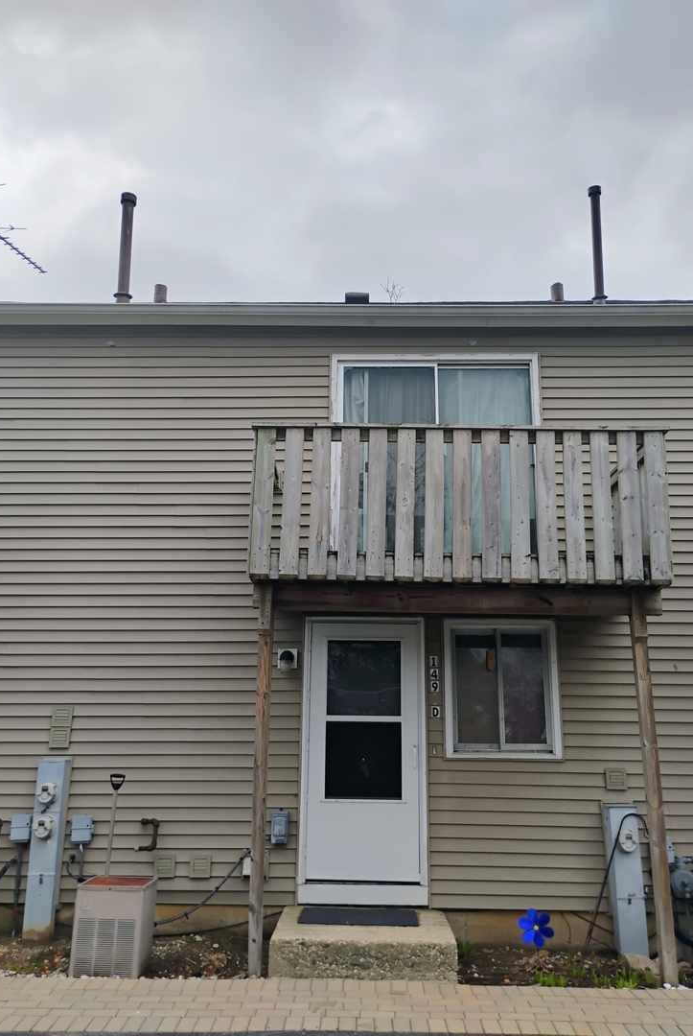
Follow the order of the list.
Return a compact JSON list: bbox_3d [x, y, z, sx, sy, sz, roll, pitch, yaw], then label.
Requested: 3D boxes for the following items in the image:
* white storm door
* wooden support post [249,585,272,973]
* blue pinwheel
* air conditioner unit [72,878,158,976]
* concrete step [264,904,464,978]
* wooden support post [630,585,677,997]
[{"bbox_3d":[0.144,1.927,6.802,1.020,2.228,0.080,0,-15,1],"label":"white storm door"},{"bbox_3d":[-0.595,1.718,5.805,0.092,2.620,0.092,0,-15,1],"label":"wooden support post"},{"bbox_3d":[1.346,2.921,5.977,0.250,0.255,0.060,0,-14,2],"label":"blue pinwheel"},{"bbox_3d":[-1.554,2.753,5.669,0.437,0.545,0.430,0,-14,2],"label":"air conditioner unit"},{"bbox_3d":[0.123,2.998,5.961,1.220,0.240,1.110,0,-15,1],"label":"concrete step"},{"bbox_3d":[2.076,1.755,5.701,0.092,2.570,0.092,0,-14,2],"label":"wooden support post"}]

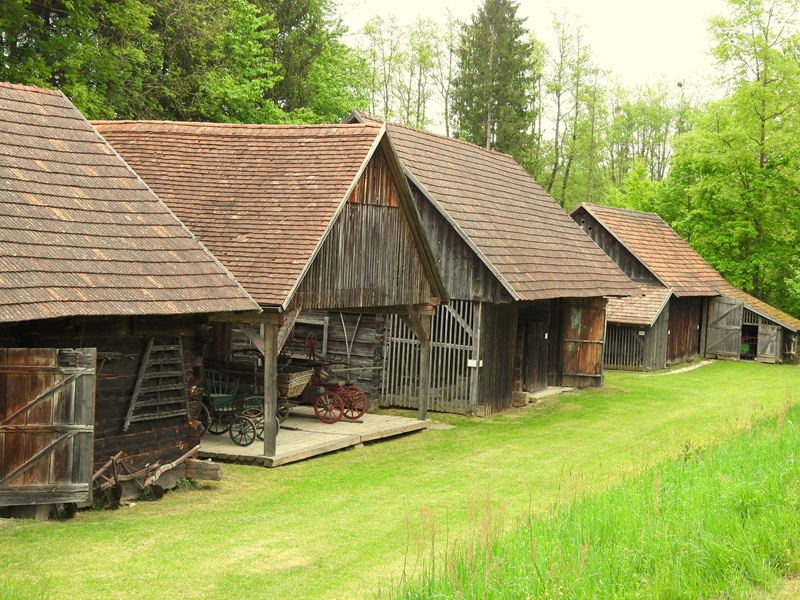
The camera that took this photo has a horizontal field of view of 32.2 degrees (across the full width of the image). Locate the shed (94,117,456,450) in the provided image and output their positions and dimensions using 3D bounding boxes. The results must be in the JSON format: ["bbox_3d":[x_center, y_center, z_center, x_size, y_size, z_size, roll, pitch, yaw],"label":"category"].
[{"bbox_3d":[-4.205,-0.449,29.949,8.316,6.640,8.143,2,1,23],"label":"shed"}]

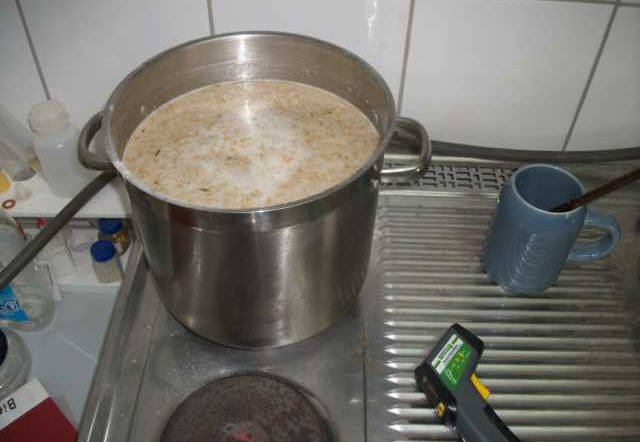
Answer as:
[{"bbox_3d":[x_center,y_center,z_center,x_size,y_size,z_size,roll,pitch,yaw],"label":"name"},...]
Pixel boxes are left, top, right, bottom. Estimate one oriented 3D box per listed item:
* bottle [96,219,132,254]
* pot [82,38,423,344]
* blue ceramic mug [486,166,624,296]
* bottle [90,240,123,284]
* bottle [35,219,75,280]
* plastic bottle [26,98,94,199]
[{"bbox_3d":[-0.240,0.014,0.662,0.031,0.048,0.031,1,47,-1],"label":"bottle"},{"bbox_3d":[-0.062,-0.033,0.590,0.311,0.207,0.260,1,47,-1],"label":"pot"},{"bbox_3d":[0.254,0.012,0.614,0.130,0.120,0.084,6,47,4],"label":"blue ceramic mug"},{"bbox_3d":[-0.238,0.045,0.635,0.030,0.046,0.030,1,47,-1],"label":"bottle"},{"bbox_3d":[-0.296,0.034,0.633,0.035,0.061,0.035,1,47,-1],"label":"bottle"},{"bbox_3d":[-0.285,-0.080,0.629,0.051,0.099,0.051,1,47,-1],"label":"plastic bottle"}]

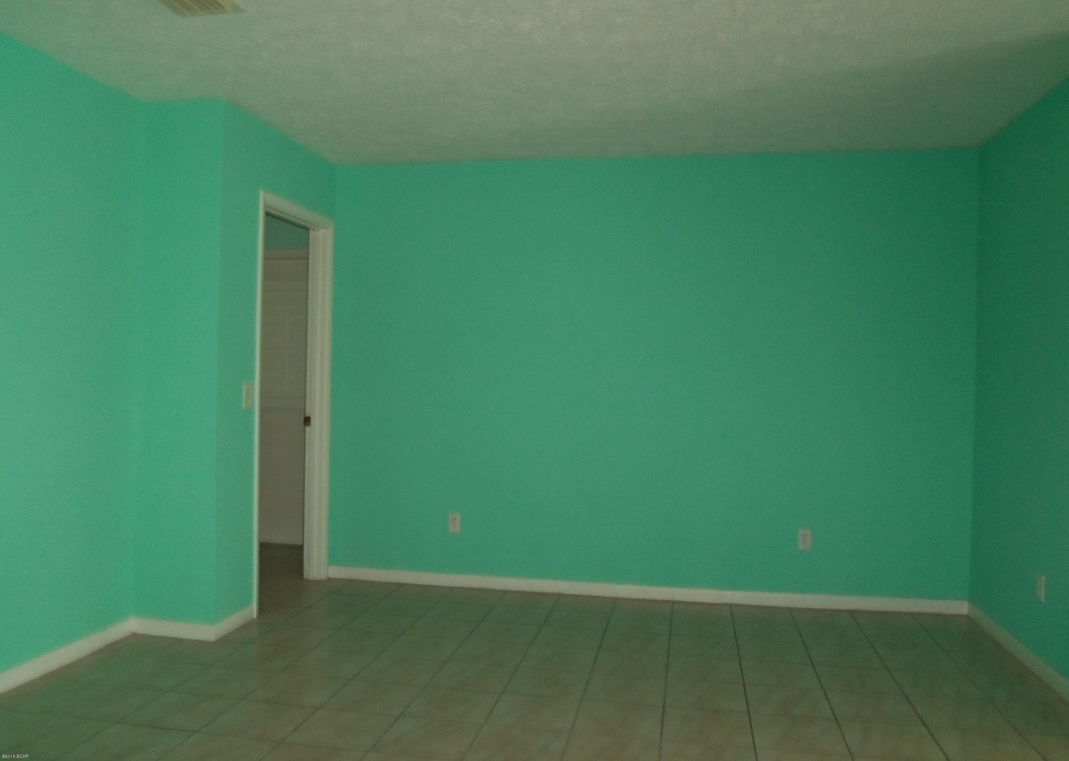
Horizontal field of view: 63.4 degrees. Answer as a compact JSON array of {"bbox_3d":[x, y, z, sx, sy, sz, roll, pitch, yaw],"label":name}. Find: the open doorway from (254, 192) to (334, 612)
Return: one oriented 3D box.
[{"bbox_3d":[-1.334,0.117,4.680,0.140,2.100,0.895,1,0,10],"label":"open doorway"}]

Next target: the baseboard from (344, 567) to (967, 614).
[{"bbox_3d":[0.532,1.163,4.802,3.539,0.075,0.017,1,0,10],"label":"baseboard"}]

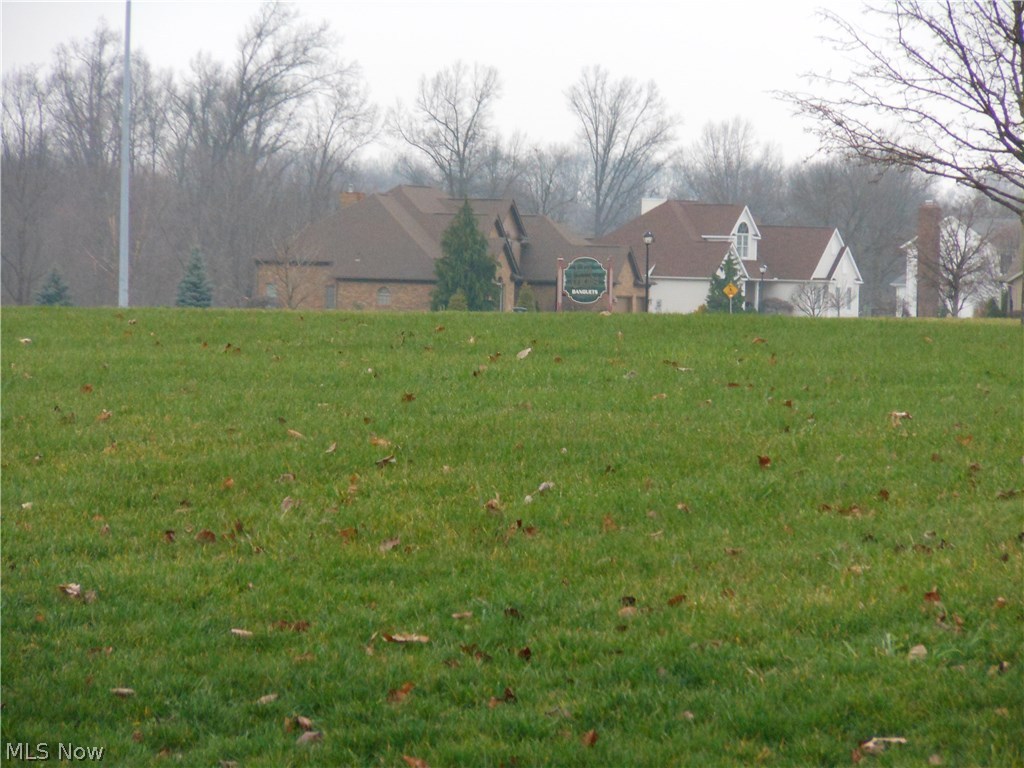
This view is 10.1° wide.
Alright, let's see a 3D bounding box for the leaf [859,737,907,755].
[{"bbox_3d":[1.099,1.072,17.200,0.142,0.043,0.090,1,1,0],"label":"leaf"}]

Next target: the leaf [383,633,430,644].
[{"bbox_3d":[-0.377,0.909,20.700,0.168,0.034,0.100,1,1,0],"label":"leaf"}]

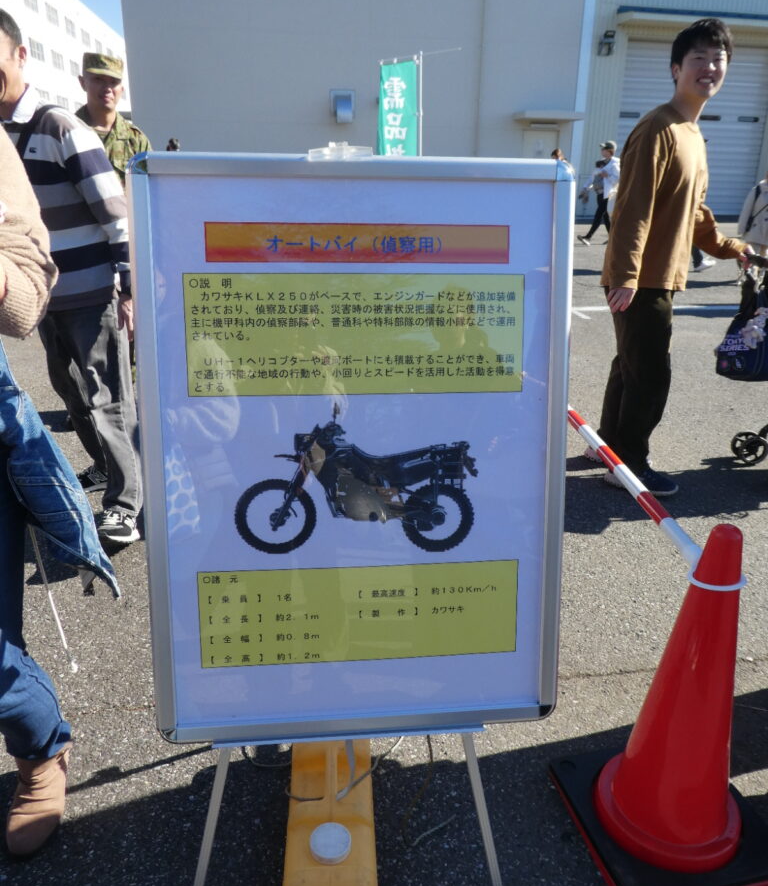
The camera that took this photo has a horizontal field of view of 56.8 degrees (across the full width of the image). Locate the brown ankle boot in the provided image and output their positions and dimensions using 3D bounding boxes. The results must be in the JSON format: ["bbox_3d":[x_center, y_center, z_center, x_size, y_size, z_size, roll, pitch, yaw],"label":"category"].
[{"bbox_3d":[-0.711,0.684,1.462,0.095,0.160,0.250,-4,20,-11],"label":"brown ankle boot"}]

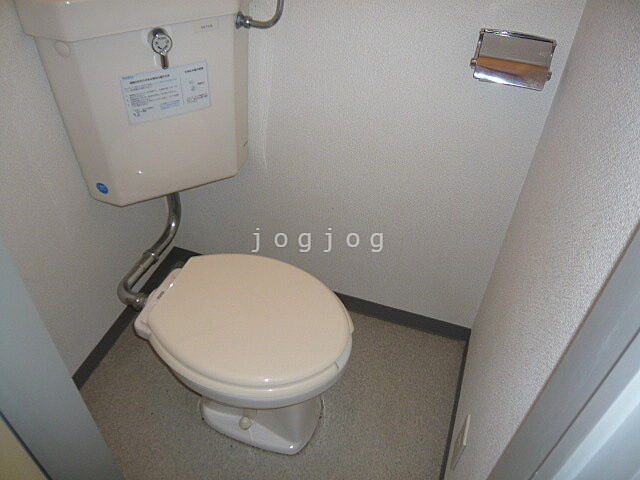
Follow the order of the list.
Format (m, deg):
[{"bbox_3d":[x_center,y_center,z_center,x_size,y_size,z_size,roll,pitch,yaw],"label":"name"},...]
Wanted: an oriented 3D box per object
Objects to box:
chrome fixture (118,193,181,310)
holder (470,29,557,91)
[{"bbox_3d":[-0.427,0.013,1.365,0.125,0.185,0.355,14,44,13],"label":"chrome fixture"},{"bbox_3d":[0.374,-0.348,1.003,0.148,0.077,0.075,14,44,13],"label":"holder"}]

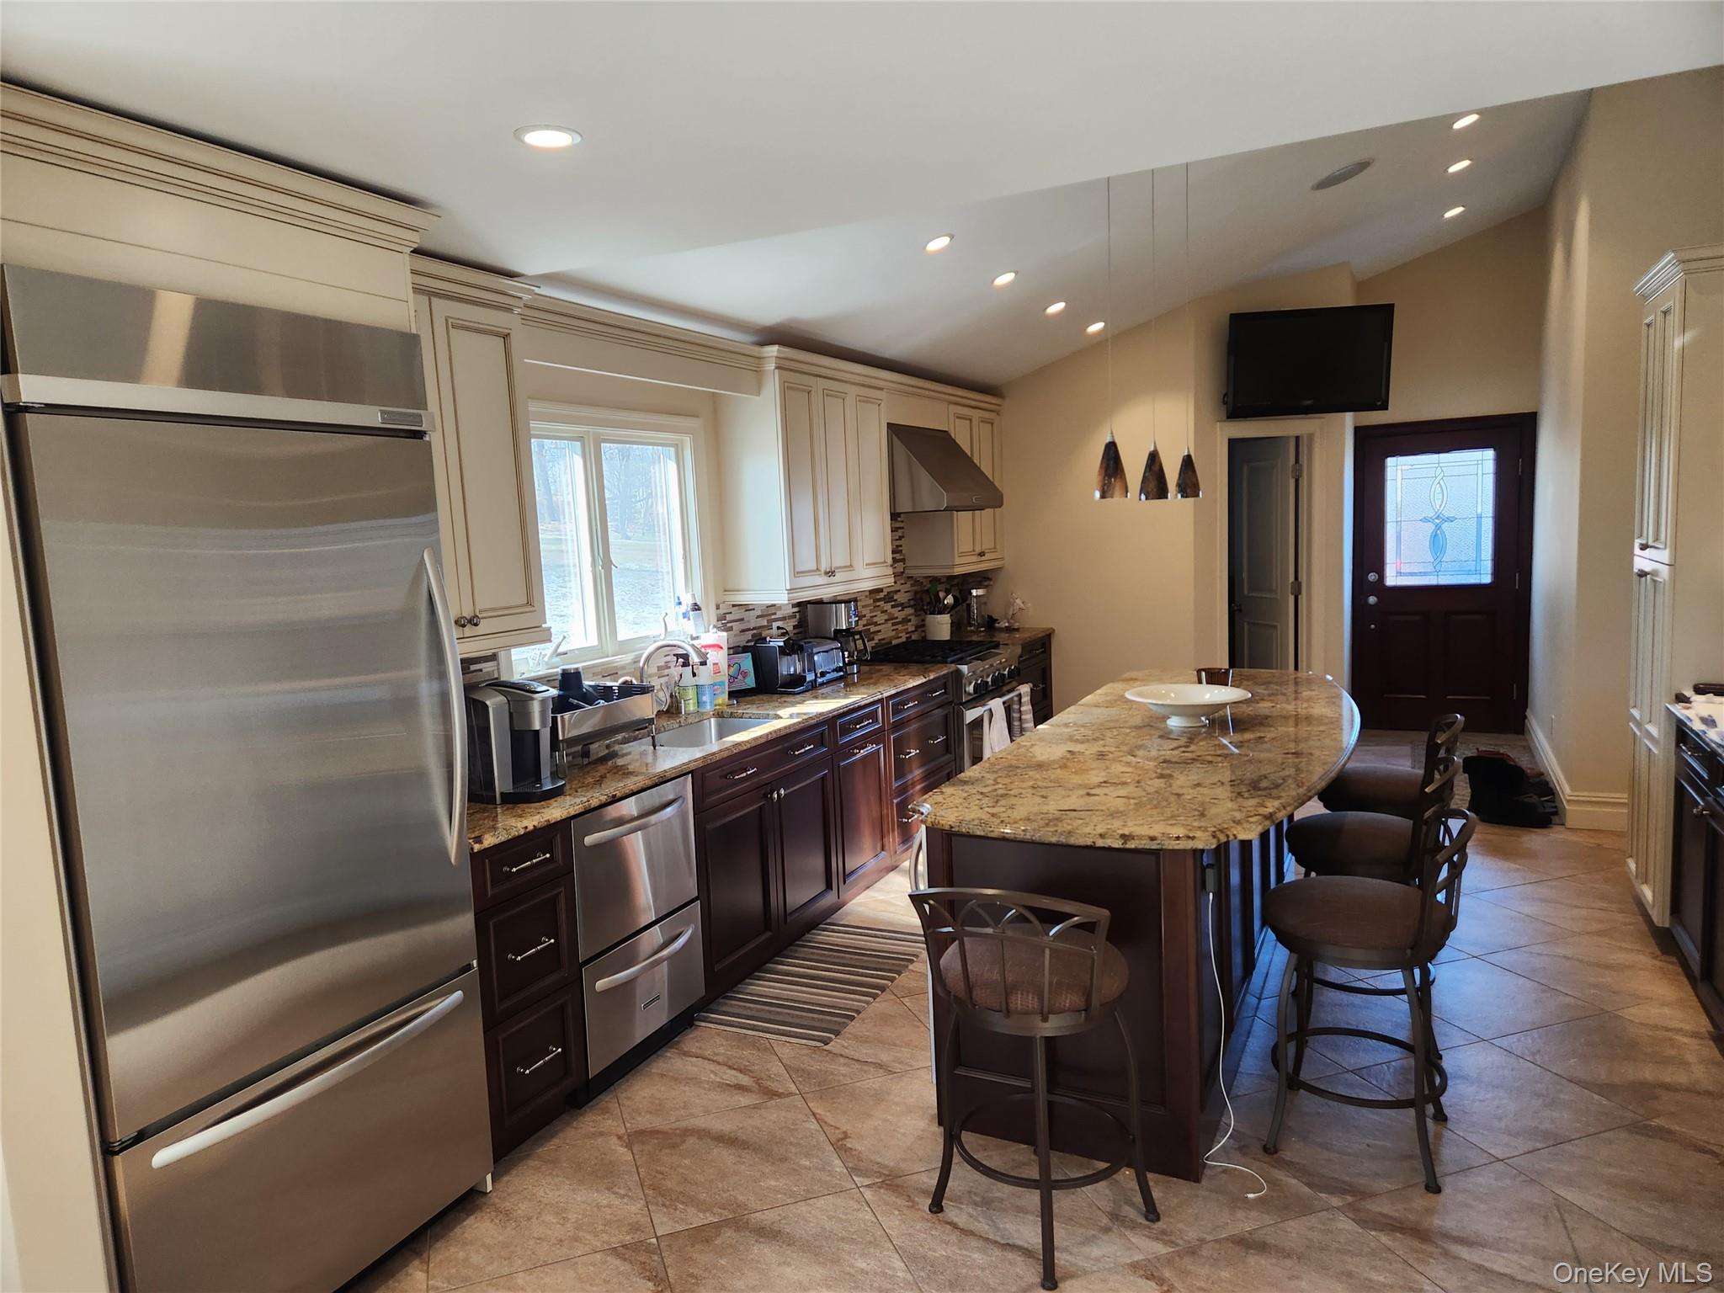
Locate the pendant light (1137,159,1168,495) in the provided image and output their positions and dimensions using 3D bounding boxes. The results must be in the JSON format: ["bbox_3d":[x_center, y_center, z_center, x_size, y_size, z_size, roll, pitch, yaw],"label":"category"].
[{"bbox_3d":[0.980,-1.154,3.882,0.108,1.308,0.108,1,7,25],"label":"pendant light"}]

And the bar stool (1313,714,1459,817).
[{"bbox_3d":[1.944,0.687,4.234,0.500,0.880,0.450,1,7,25],"label":"bar stool"}]

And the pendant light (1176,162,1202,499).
[{"bbox_3d":[1.294,-1.242,4.551,0.108,1.302,0.108,1,7,25],"label":"pendant light"}]

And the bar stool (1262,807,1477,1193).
[{"bbox_3d":[1.330,0.869,3.014,0.500,0.880,0.455,1,7,25],"label":"bar stool"}]

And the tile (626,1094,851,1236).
[{"bbox_3d":[-0.330,1.358,3.028,0.507,0.010,0.507,-5,7,-20],"label":"tile"}]

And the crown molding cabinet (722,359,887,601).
[{"bbox_3d":[-0.241,-0.808,5.609,0.370,1.090,1.160,1,7,25],"label":"crown molding cabinet"}]

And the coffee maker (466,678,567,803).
[{"bbox_3d":[-1.086,0.284,3.531,0.335,0.350,0.230,1,7,25],"label":"coffee maker"}]

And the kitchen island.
[{"bbox_3d":[1.240,0.732,4.208,1.057,0.887,2.890,1,7,25],"label":"kitchen island"}]

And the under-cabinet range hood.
[{"bbox_3d":[0.318,-0.963,6.245,0.640,0.455,0.890,1,7,25],"label":"under-cabinet range hood"}]

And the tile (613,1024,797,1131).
[{"bbox_3d":[-0.503,1.313,3.506,0.507,0.010,0.507,-5,7,-20],"label":"tile"}]

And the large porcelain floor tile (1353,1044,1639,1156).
[{"bbox_3d":[1.782,1.272,3.240,0.507,0.010,0.507,-5,7,-19],"label":"large porcelain floor tile"}]

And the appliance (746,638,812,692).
[{"bbox_3d":[-0.375,0.083,5.452,0.250,0.250,0.210,1,7,25],"label":"appliance"}]

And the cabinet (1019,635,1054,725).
[{"bbox_3d":[0.771,0.411,7.241,0.630,0.880,0.900,1,7,25],"label":"cabinet"}]

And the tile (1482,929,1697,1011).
[{"bbox_3d":[2.559,1.135,4.002,0.507,0.010,0.507,-5,7,-20],"label":"tile"}]

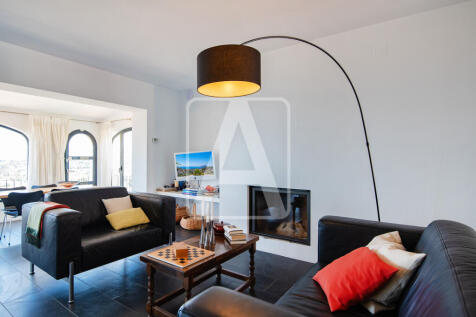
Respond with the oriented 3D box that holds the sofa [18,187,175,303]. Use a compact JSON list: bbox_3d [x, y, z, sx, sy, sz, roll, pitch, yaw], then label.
[{"bbox_3d":[-1.590,0.851,2.861,0.977,0.895,1.315,0,-1,34],"label":"sofa"}]

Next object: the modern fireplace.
[{"bbox_3d":[0.592,0.706,3.166,0.830,0.645,0.300,0,1,33],"label":"modern fireplace"}]

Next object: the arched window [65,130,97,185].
[{"bbox_3d":[-4.056,-0.004,6.150,0.110,1.405,0.743,0,-1,34],"label":"arched window"}]

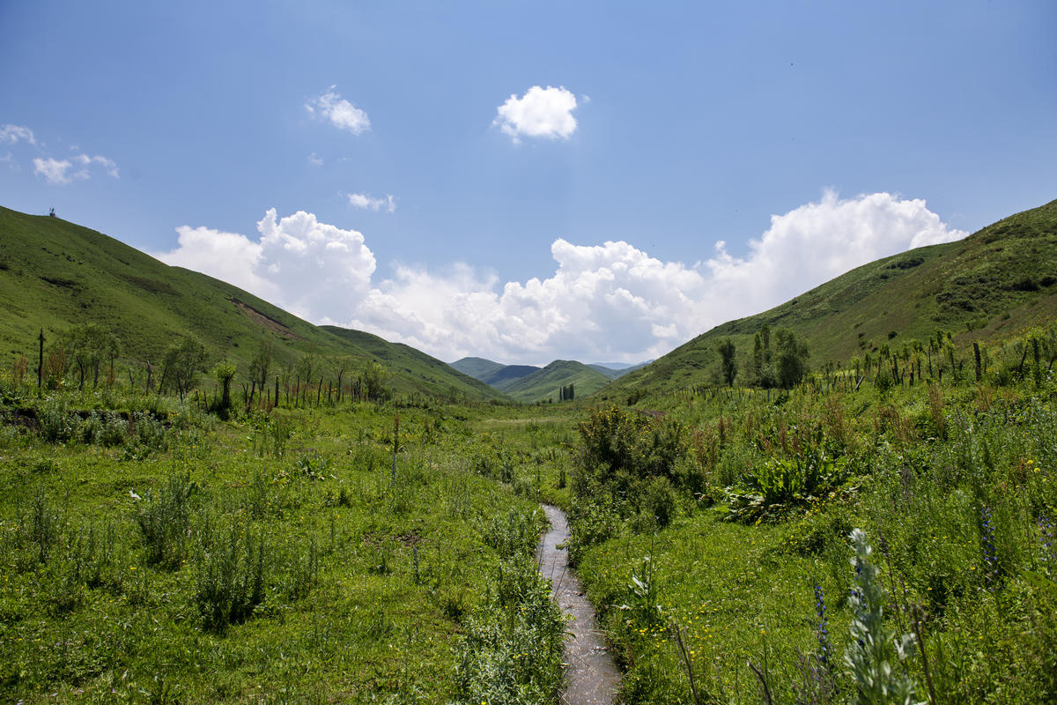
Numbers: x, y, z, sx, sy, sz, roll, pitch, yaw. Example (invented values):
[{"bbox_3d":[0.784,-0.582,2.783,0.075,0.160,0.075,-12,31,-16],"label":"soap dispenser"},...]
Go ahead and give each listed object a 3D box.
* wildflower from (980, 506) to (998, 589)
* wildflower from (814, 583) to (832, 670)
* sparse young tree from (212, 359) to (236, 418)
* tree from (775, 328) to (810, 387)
[{"bbox_3d":[2.743,1.163,4.200,0.105,0.494,0.105,0,-2,0],"label":"wildflower"},{"bbox_3d":[1.505,1.402,3.600,0.090,0.441,0.090,0,-2,0],"label":"wildflower"},{"bbox_3d":[-11.014,1.323,25.500,0.893,2.104,0.893,0,-2,0],"label":"sparse young tree"},{"bbox_3d":[35.451,0.772,95.000,4.751,8.076,4.751,0,-2,0],"label":"tree"}]

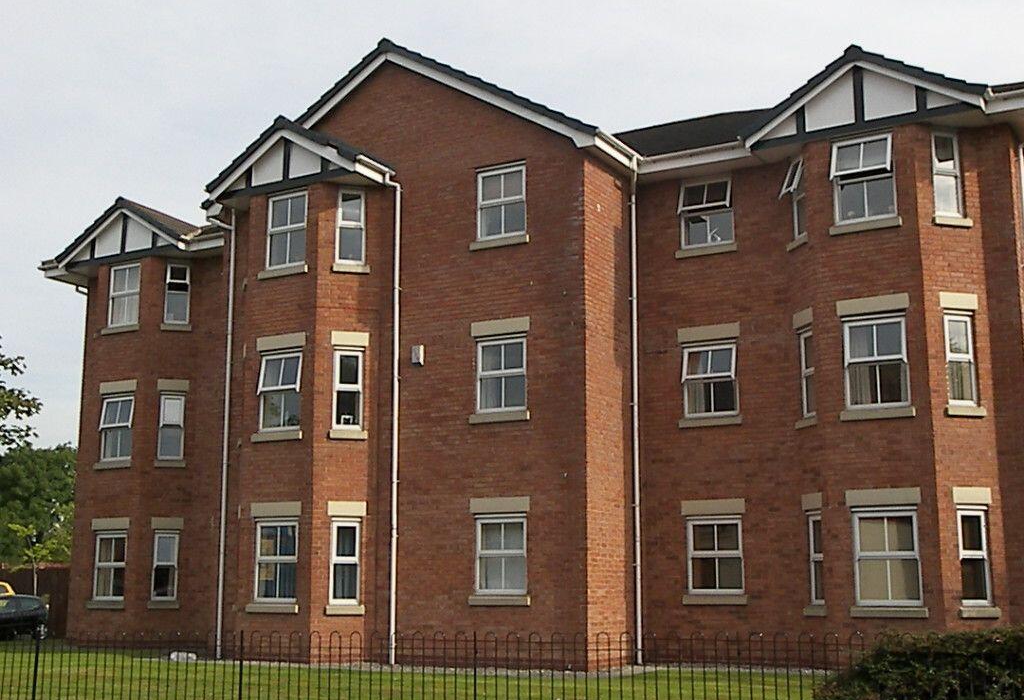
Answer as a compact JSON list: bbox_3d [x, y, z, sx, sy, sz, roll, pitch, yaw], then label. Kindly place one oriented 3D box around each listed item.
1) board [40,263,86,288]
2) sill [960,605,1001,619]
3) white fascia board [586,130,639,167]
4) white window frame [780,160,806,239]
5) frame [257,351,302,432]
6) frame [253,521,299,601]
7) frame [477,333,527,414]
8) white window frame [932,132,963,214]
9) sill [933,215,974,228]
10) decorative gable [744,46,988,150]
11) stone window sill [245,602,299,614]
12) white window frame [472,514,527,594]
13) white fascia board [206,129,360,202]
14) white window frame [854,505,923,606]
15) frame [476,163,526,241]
[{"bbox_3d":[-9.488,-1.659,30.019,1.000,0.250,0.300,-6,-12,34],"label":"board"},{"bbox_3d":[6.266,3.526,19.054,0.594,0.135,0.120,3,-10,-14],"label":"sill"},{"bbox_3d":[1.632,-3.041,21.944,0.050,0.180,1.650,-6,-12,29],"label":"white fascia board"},{"bbox_3d":[4.268,-2.312,21.275,0.330,1.240,0.470,2,-10,-13],"label":"white window frame"},{"bbox_3d":[-3.708,0.656,22.851,0.910,1.320,0.150,-6,-11,32],"label":"frame"},{"bbox_3d":[-3.713,3.329,22.448,0.880,1.320,0.080,-6,-11,30],"label":"frame"},{"bbox_3d":[-0.139,0.377,21.567,0.880,1.180,0.080,-6,-11,30],"label":"frame"},{"bbox_3d":[6.131,-2.468,20.060,0.480,1.200,0.080,3,-10,-14],"label":"white window frame"},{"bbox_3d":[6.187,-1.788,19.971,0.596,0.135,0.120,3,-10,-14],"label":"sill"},{"bbox_3d":[5.075,-3.731,20.523,3.600,1.300,0.350,-6,-11,32],"label":"decorative gable"},{"bbox_3d":[-3.729,4.061,22.226,0.990,0.135,0.150,-6,-12,29],"label":"stone window sill"},{"bbox_3d":[-0.145,3.037,21.012,0.895,1.172,0.080,-6,-12,30],"label":"white window frame"},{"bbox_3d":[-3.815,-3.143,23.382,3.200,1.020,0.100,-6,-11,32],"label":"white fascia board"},{"bbox_3d":[5.142,2.829,19.430,0.940,1.330,0.100,-6,-12,34],"label":"white window frame"},{"bbox_3d":[-0.147,-2.287,21.966,0.905,1.130,0.080,-6,-12,30],"label":"frame"}]

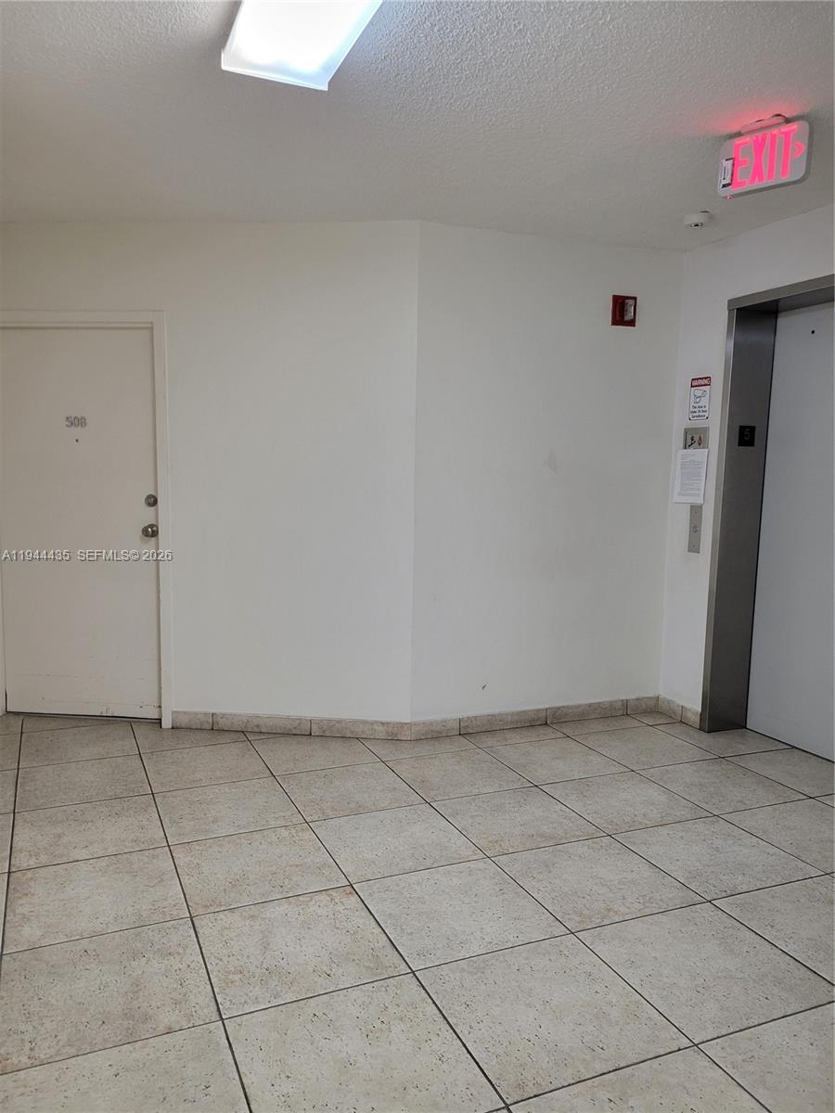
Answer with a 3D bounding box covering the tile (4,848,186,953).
[{"bbox_3d":[-1.007,1.057,2.614,0.502,0.010,0.502,-2,7,-24],"label":"tile"}]

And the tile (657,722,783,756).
[{"bbox_3d":[1.547,0.928,4.298,0.453,0.010,0.504,-2,7,-24],"label":"tile"}]

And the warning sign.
[{"bbox_3d":[1.449,-0.807,4.289,0.005,0.216,0.142,-2,7,-23],"label":"warning sign"}]

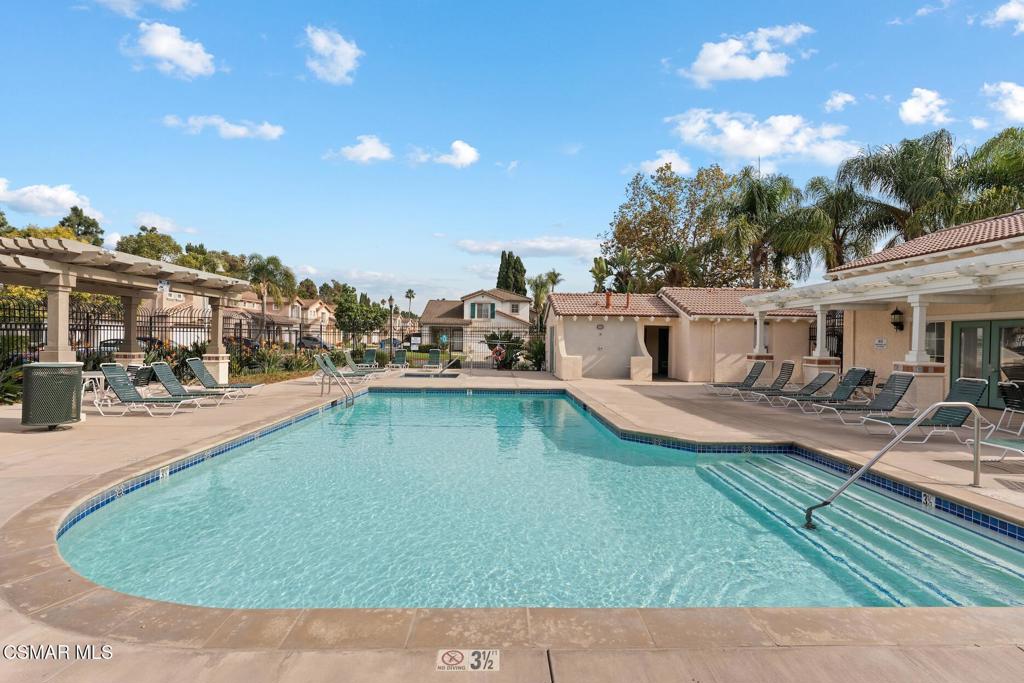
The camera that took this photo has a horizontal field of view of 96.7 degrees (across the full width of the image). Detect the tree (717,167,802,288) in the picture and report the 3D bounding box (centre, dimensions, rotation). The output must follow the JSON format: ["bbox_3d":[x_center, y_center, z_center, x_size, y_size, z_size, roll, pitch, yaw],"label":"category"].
[{"bbox_3d":[13.750,-4.183,25.500,4.800,11.200,4.800,0,0,0],"label":"tree"}]

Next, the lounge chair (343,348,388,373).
[{"bbox_3d":[-5.767,0.856,18.105,1.750,1.000,0.650,1,0,-2],"label":"lounge chair"}]

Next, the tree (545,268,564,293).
[{"bbox_3d":[7.000,-5.410,75.000,3.400,13.000,3.400,0,0,0],"label":"tree"}]

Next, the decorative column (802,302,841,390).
[{"bbox_3d":[10.199,0.220,15.007,0.700,2.820,0.700,1,0,-2],"label":"decorative column"}]

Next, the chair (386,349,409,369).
[{"bbox_3d":[-5.620,0.921,22.500,0.660,1.030,1.830,0,0,-1],"label":"chair"}]

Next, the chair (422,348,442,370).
[{"bbox_3d":[-3.800,0.923,22.200,0.670,1.030,1.830,0,0,-3],"label":"chair"}]

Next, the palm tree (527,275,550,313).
[{"bbox_3d":[2.956,-3.176,52.025,2.750,8.961,2.750,1,0,-2],"label":"palm tree"}]

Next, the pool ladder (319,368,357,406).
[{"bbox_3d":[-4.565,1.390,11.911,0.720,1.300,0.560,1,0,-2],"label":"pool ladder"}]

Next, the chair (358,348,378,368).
[{"bbox_3d":[-7.080,0.921,22.500,0.660,1.030,1.830,0,0,-1],"label":"chair"}]

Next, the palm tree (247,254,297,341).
[{"bbox_3d":[-21.471,-3.334,40.024,3.900,8.627,3.900,1,0,-2],"label":"palm tree"}]

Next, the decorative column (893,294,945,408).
[{"bbox_3d":[10.307,0.241,11.542,0.700,2.820,0.700,1,0,-2],"label":"decorative column"}]

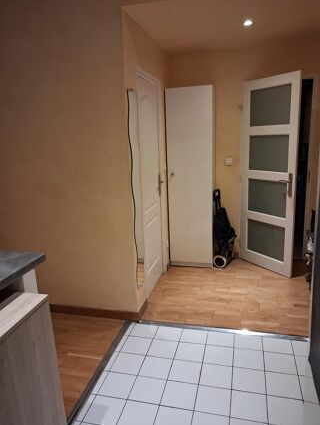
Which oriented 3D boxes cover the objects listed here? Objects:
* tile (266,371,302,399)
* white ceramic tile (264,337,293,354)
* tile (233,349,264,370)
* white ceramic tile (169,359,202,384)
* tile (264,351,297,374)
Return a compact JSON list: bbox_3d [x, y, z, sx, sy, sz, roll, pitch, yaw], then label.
[{"bbox_3d":[0.763,1.078,2.077,0.200,0.010,0.200,1,15,14],"label":"tile"},{"bbox_3d":[0.867,0.987,2.465,0.200,0.010,0.174,1,15,14],"label":"white ceramic tile"},{"bbox_3d":[0.615,1.022,2.316,0.200,0.010,0.200,1,15,14],"label":"tile"},{"bbox_3d":[0.174,1.075,2.247,0.200,0.010,0.200,1,15,14],"label":"white ceramic tile"},{"bbox_3d":[0.814,1.027,2.268,0.201,0.010,0.201,1,15,14],"label":"tile"}]

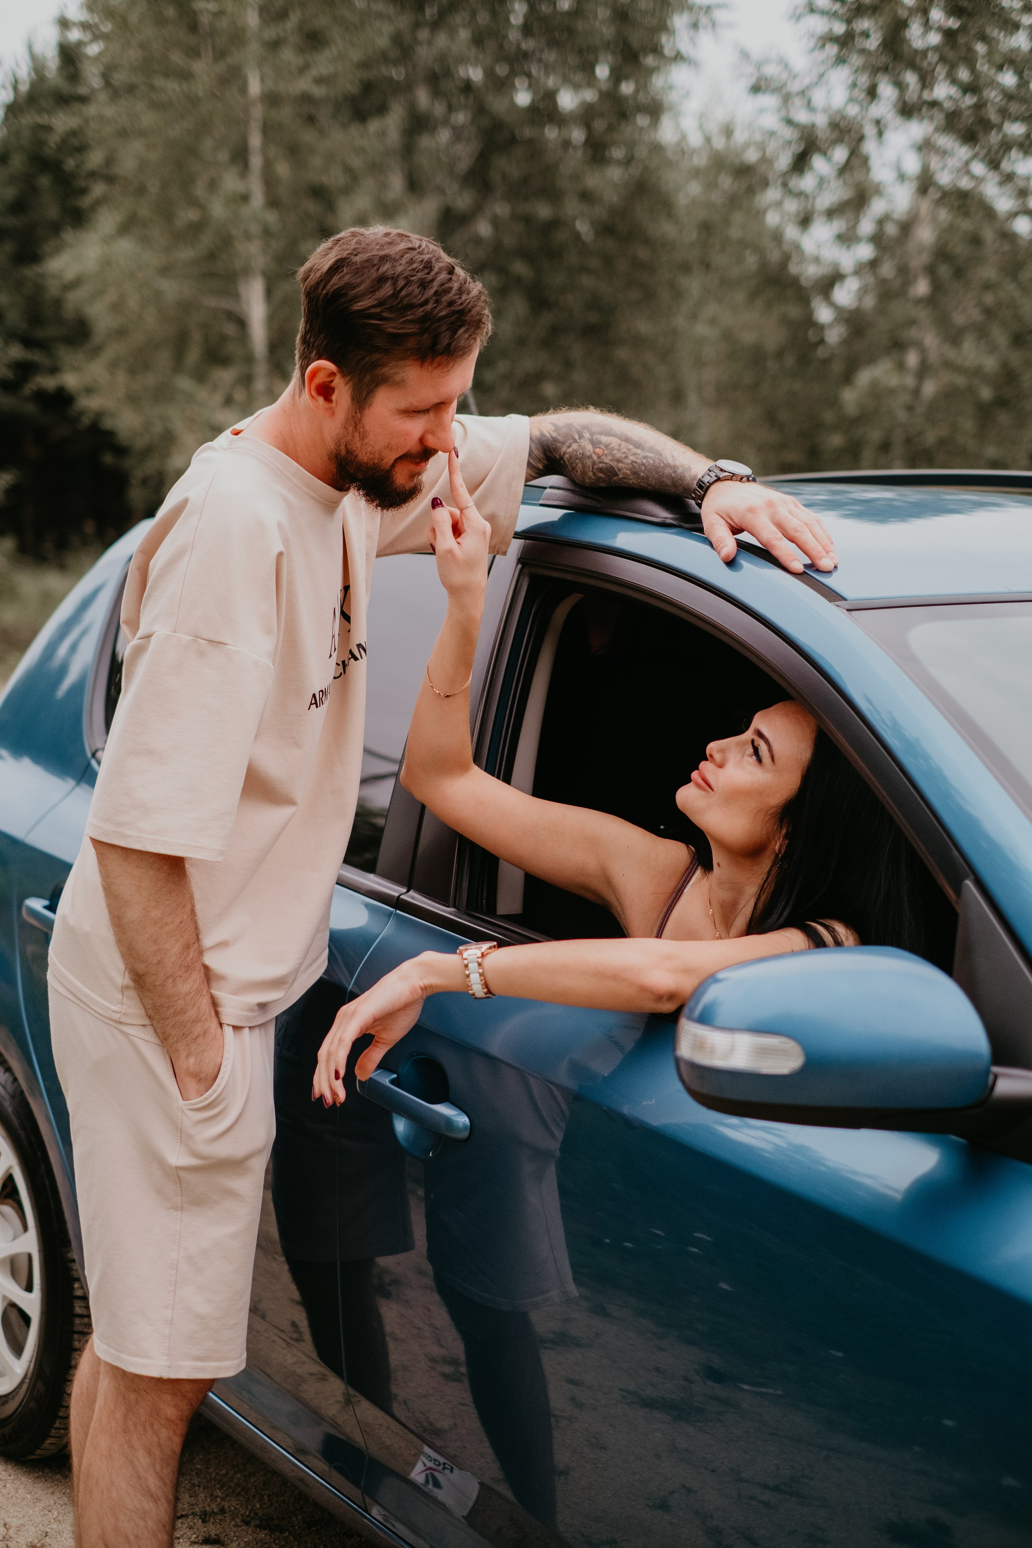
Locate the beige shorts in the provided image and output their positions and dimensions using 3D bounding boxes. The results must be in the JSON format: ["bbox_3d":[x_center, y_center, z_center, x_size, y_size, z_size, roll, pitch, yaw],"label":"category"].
[{"bbox_3d":[-0.385,0.399,2.549,0.270,0.500,0.400,-1,9,-7],"label":"beige shorts"}]

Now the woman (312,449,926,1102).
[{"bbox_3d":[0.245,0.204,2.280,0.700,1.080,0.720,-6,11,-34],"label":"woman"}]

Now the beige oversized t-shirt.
[{"bbox_3d":[-0.242,-0.060,2.446,0.490,0.650,0.550,6,9,3],"label":"beige oversized t-shirt"}]

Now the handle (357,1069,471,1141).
[{"bbox_3d":[-0.103,0.342,2.394,0.047,0.040,0.200,-6,11,-34],"label":"handle"}]

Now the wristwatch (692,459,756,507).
[{"bbox_3d":[0.220,-0.300,2.400,0.068,0.056,0.044,5,25,-37],"label":"wristwatch"}]

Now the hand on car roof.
[{"bbox_3d":[0.258,-0.257,2.335,0.110,0.070,0.175,-6,32,-34],"label":"hand on car roof"}]

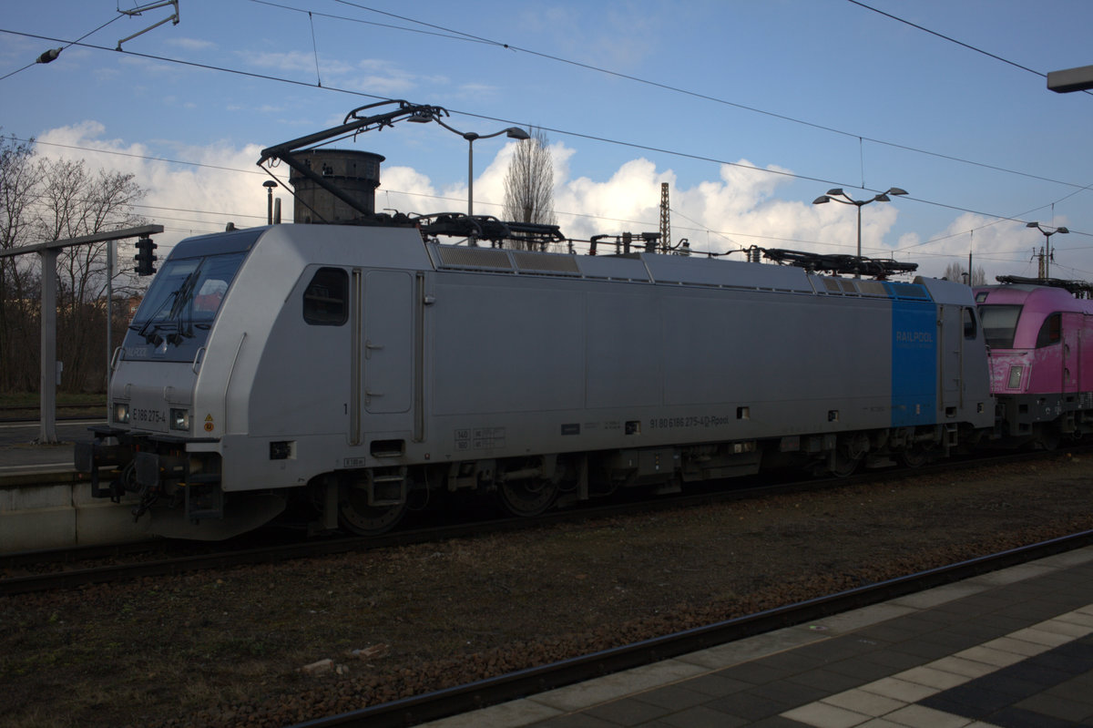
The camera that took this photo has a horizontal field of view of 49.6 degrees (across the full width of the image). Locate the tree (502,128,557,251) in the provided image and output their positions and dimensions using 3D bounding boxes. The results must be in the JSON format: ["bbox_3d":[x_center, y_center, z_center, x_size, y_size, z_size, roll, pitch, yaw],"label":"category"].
[{"bbox_3d":[-1.310,-8.480,92.000,4.200,20.000,4.200,0,0,0],"label":"tree"}]

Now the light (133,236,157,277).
[{"bbox_3d":[-5.657,-1.517,16.700,0.270,0.540,0.210,0,1,-43],"label":"light"}]

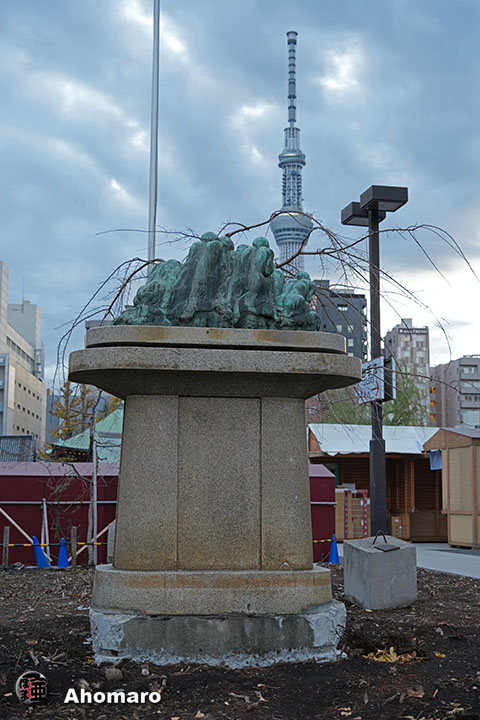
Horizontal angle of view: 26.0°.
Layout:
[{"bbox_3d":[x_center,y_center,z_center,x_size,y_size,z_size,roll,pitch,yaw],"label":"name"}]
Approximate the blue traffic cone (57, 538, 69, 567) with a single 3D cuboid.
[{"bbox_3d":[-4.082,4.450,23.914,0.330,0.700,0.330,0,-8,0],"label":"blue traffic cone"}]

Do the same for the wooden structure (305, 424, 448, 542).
[{"bbox_3d":[4.703,4.059,34.270,5.200,3.700,2.650,3,-8,-17],"label":"wooden structure"}]

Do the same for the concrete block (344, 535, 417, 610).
[{"bbox_3d":[2.066,3.107,15.322,0.790,0.800,0.750,-3,5,-24],"label":"concrete block"}]

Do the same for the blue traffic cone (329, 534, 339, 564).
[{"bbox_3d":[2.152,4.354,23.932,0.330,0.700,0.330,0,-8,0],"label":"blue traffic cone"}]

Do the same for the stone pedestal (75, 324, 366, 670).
[{"bbox_3d":[-0.253,1.359,10.634,3.020,3.190,1.620,2,-8,-11],"label":"stone pedestal"}]

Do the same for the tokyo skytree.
[{"bbox_3d":[68.764,-130.678,1367.448,68.000,634.000,68.000,0,-8,0],"label":"tokyo skytree"}]

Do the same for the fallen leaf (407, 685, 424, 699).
[{"bbox_3d":[1.374,2.596,8.144,0.140,0.070,0.130,0,-8,0],"label":"fallen leaf"}]

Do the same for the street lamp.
[{"bbox_3d":[2.339,0.516,17.877,0.620,6.760,1.550,2,-8,-11],"label":"street lamp"}]

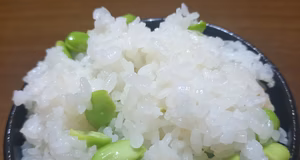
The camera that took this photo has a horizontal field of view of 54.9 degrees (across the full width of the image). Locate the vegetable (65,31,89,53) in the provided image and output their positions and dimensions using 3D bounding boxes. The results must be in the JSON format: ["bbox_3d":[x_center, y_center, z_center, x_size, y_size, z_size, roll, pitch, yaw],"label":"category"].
[{"bbox_3d":[-0.029,-0.016,0.117,0.011,0.009,0.009,0,46,6],"label":"vegetable"}]

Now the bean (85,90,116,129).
[{"bbox_3d":[-0.016,0.009,0.092,0.009,0.013,0.006,2,6,-6],"label":"bean"}]

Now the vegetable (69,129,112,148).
[{"bbox_3d":[-0.018,0.018,0.089,0.013,0.004,0.007,0,36,18],"label":"vegetable"}]

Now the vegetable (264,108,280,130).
[{"bbox_3d":[0.043,0.014,0.103,0.009,0.009,0.009,11,48,16],"label":"vegetable"}]

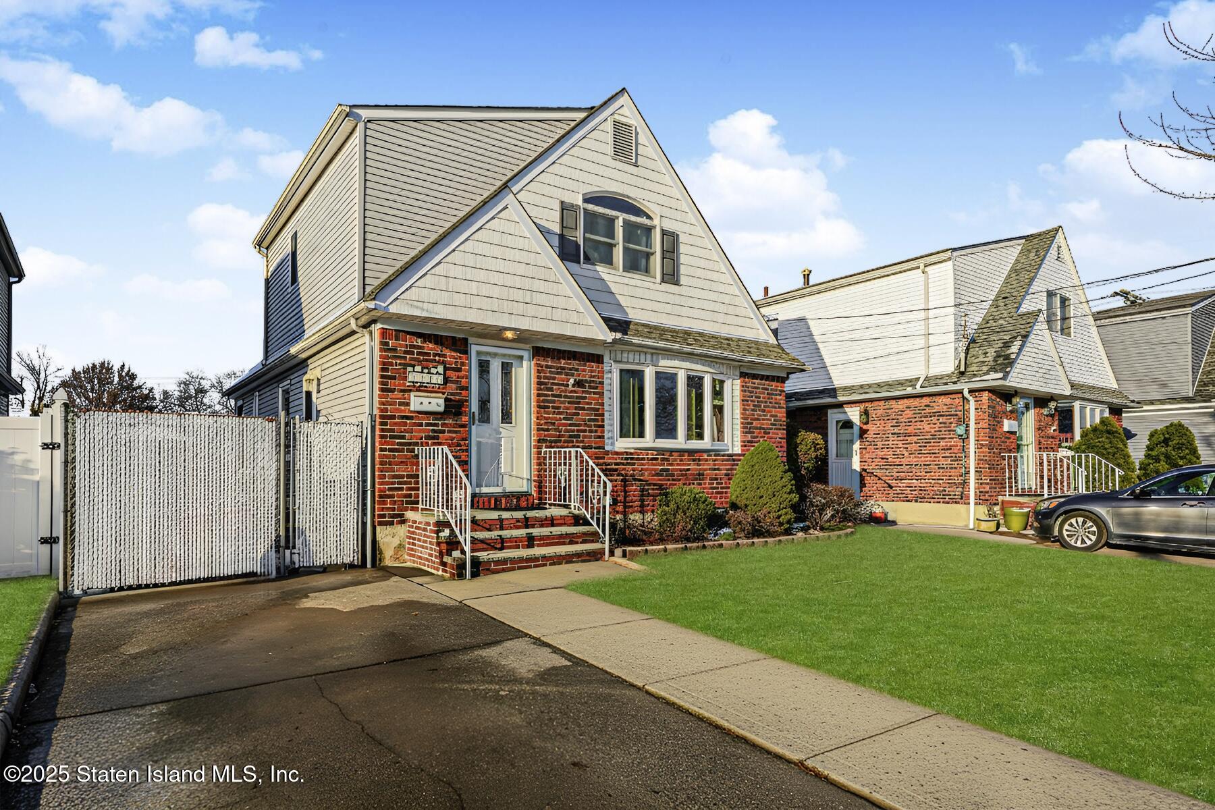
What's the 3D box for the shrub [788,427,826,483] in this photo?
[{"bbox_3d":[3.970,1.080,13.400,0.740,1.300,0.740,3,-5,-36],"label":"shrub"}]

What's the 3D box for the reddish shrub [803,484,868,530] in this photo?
[{"bbox_3d":[4.330,1.950,12.800,1.220,0.920,1.100,3,-5,-36],"label":"reddish shrub"}]

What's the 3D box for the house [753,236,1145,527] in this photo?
[{"bbox_3d":[8.100,-0.250,21.400,8.200,7.100,12.800,3,-5,-36],"label":"house"}]

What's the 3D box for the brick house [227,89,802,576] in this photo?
[{"bbox_3d":[-3.000,-0.850,14.900,8.200,7.100,13.000,3,-5,-36],"label":"brick house"}]

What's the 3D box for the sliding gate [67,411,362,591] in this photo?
[{"bbox_3d":[-4.270,1.040,7.650,2.920,1.820,0.120,3,-5,-36],"label":"sliding gate"}]

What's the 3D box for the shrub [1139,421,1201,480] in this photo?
[{"bbox_3d":[14.700,1.500,17.700,1.600,2.200,1.600,3,-5,-36],"label":"shrub"}]

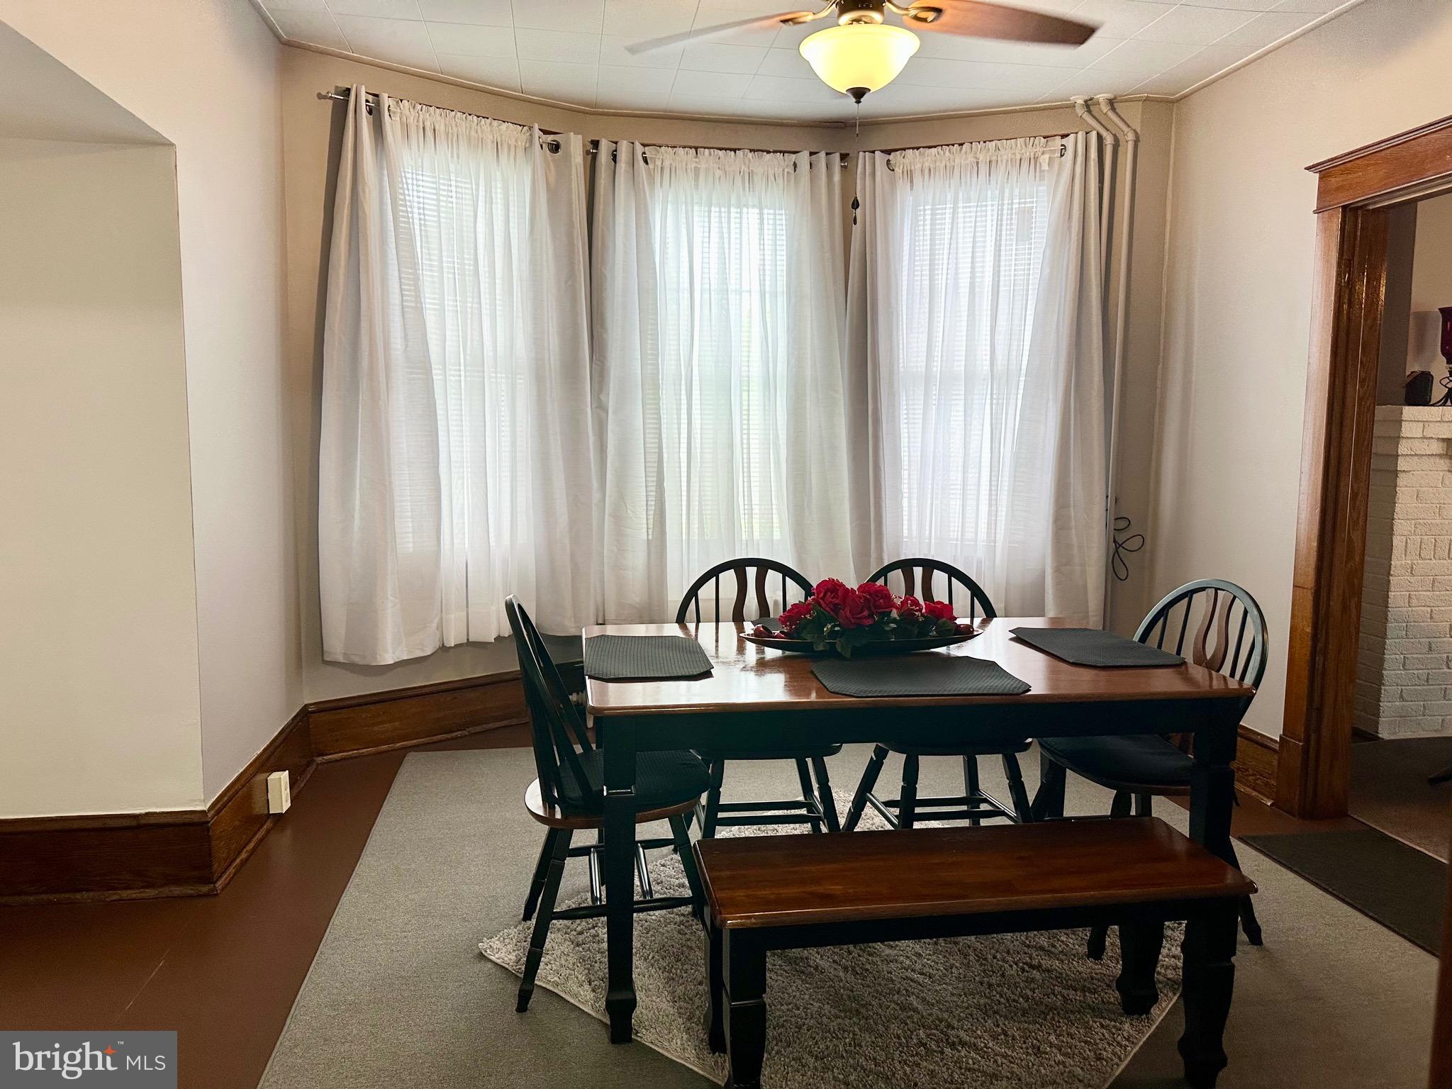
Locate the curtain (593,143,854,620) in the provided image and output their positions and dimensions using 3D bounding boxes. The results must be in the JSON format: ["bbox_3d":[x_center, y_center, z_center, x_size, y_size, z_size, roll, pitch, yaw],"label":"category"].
[{"bbox_3d":[0.004,-0.700,4.658,1.231,2.209,0.139,0,6,-8],"label":"curtain"}]

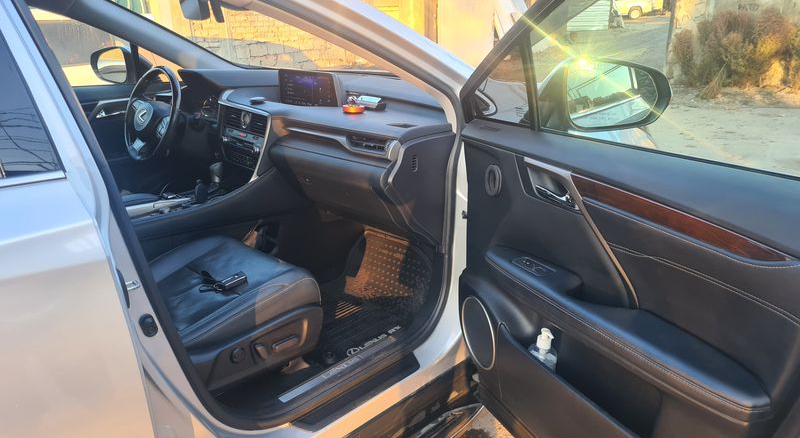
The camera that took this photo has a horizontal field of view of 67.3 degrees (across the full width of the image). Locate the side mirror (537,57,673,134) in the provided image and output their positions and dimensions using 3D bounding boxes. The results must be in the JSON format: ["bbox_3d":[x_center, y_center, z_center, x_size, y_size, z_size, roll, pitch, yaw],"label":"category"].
[{"bbox_3d":[0.480,-0.292,1.410,0.250,0.168,0.135,-3,19,-4],"label":"side mirror"}]

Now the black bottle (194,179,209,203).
[{"bbox_3d":[-0.655,-0.092,1.980,0.041,0.080,0.041,-19,26,-41],"label":"black bottle"}]

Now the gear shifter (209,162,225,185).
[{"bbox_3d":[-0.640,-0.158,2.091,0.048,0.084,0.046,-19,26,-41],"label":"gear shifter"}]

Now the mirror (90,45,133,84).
[{"bbox_3d":[-1.263,-0.693,2.683,0.235,0.165,0.120,10,22,29],"label":"mirror"}]

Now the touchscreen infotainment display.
[{"bbox_3d":[-0.335,-0.490,2.252,0.035,0.130,0.325,-9,19,-44],"label":"touchscreen infotainment display"}]

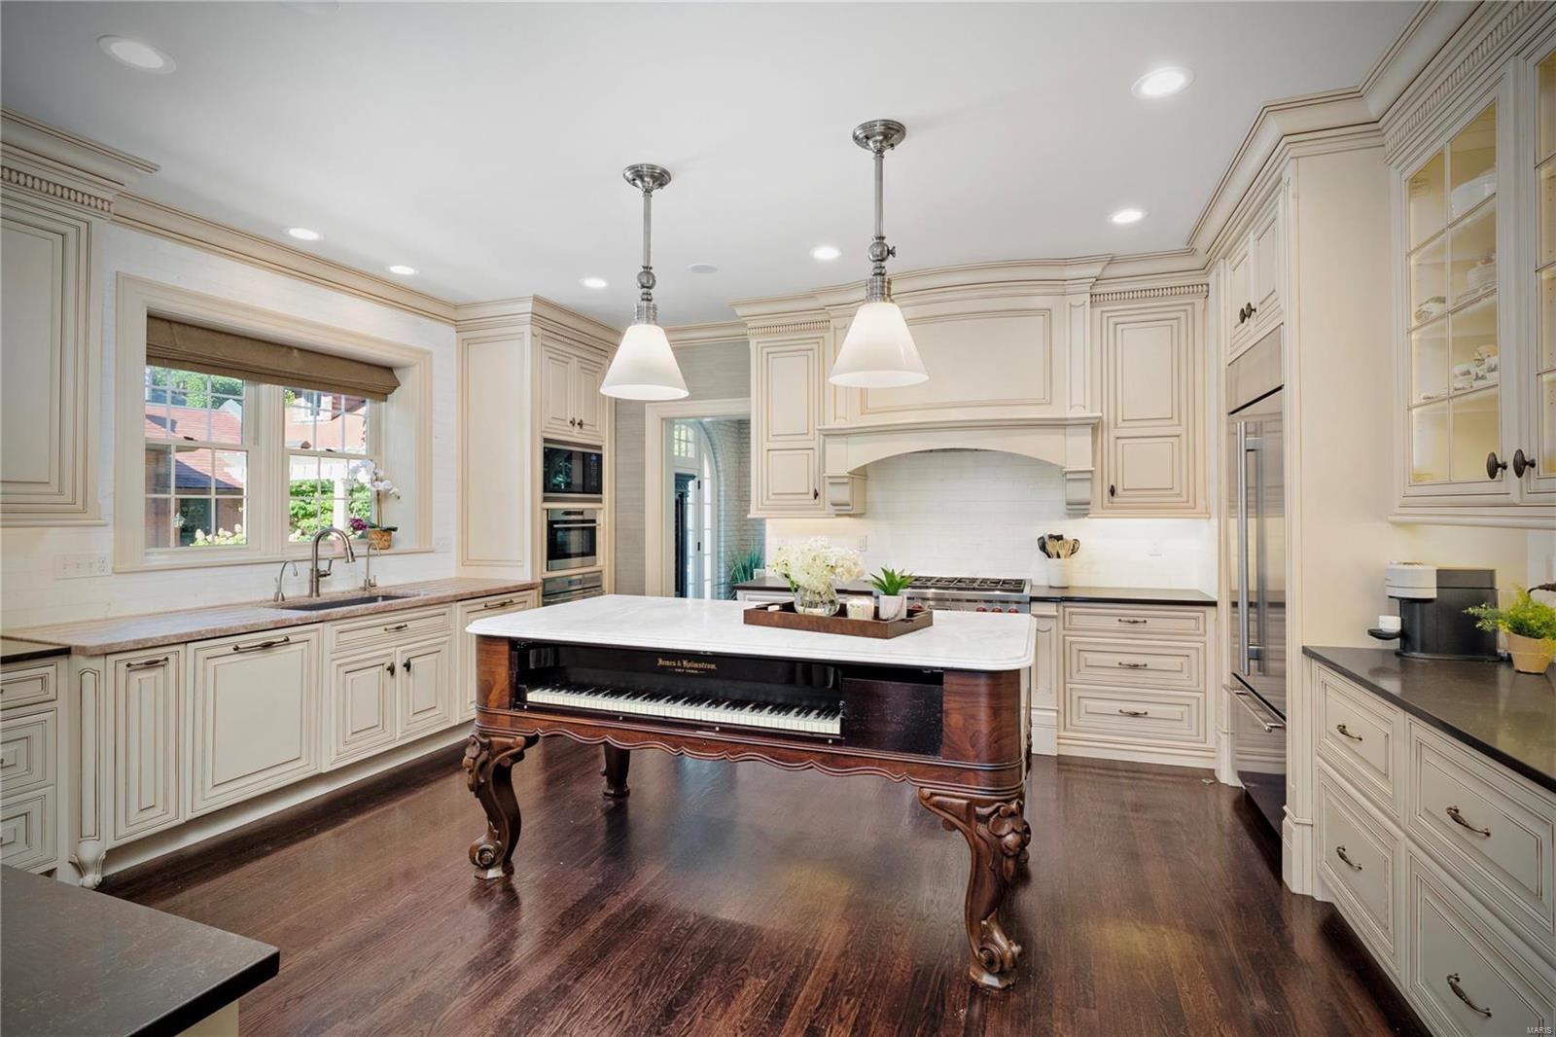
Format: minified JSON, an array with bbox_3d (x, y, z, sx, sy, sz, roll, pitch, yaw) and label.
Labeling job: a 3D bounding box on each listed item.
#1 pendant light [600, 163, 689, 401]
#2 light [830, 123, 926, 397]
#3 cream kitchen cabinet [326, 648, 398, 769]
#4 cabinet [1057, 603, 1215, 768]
[{"bbox_3d":[-0.593,-1.050,3.102,0.394,0.955,0.394,0,0,0],"label":"pendant light"},{"bbox_3d":[0.407,-1.055,2.776,0.400,0.990,0.400,0,0,21],"label":"light"},{"bbox_3d":[-2.500,0.980,3.822,0.570,0.605,0.410,0,0,21],"label":"cream kitchen cabinet"},{"bbox_3d":[2.142,0.942,4.231,0.800,0.875,0.660,0,0,21],"label":"cabinet"}]

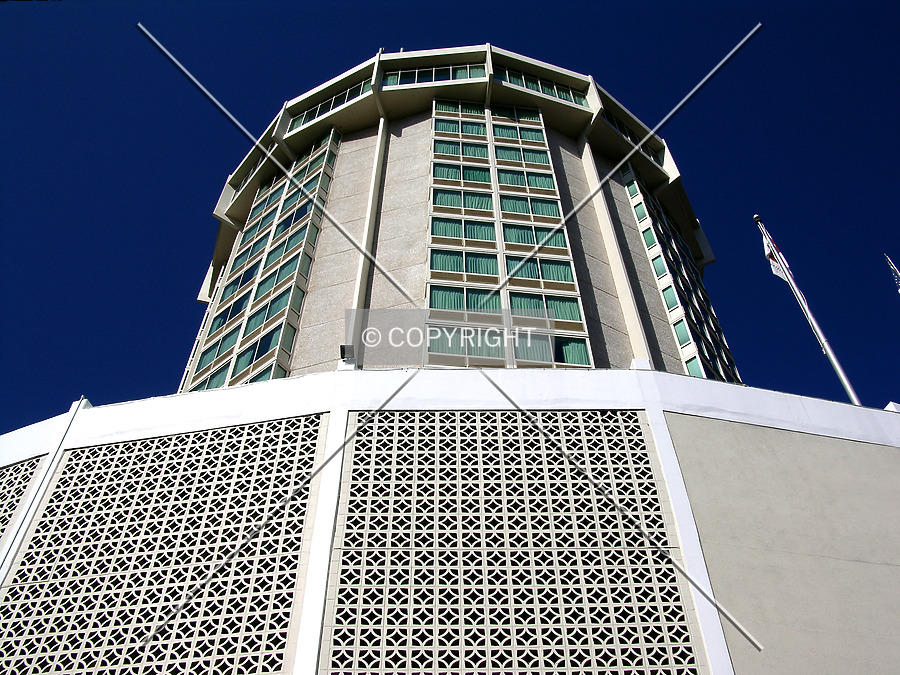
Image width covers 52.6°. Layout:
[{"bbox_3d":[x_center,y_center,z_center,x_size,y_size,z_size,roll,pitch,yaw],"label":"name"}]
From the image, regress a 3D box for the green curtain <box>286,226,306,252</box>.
[{"bbox_3d":[-7.110,-4.444,42.282,1.179,1.589,0.120,-33,-60,22],"label":"green curtain"}]

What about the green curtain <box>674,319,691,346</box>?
[{"bbox_3d":[10.037,-0.190,39.159,0.512,1.594,0.120,-32,-60,22],"label":"green curtain"}]

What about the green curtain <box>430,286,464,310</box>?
[{"bbox_3d":[-0.081,-1.483,34.616,1.285,1.485,0.100,5,-54,-4],"label":"green curtain"}]

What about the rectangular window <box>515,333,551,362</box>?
[{"bbox_3d":[2.969,0.415,32.719,1.283,1.485,0.120,5,-54,-4],"label":"rectangular window"}]

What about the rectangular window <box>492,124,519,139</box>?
[{"bbox_3d":[2.966,-10.845,47.919,1.361,1.594,0.120,5,-53,-4],"label":"rectangular window"}]

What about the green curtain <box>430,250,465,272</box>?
[{"bbox_3d":[-0.090,-3.104,36.971,1.361,1.594,0.120,5,-53,-4],"label":"green curtain"}]

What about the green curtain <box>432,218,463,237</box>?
[{"bbox_3d":[-0.104,-4.577,38.878,1.219,1.589,0.120,5,-54,-4],"label":"green curtain"}]

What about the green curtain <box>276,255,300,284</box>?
[{"bbox_3d":[-7.105,-2.857,40.135,1.179,1.589,0.120,-33,-60,22],"label":"green curtain"}]

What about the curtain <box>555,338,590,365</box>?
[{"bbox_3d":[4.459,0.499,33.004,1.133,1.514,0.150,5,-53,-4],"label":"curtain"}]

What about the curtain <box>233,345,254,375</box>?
[{"bbox_3d":[-8.154,0.998,36.342,1.214,1.589,0.120,-33,-60,22],"label":"curtain"}]

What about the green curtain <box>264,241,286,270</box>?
[{"bbox_3d":[-8.130,-3.825,42.798,1.283,1.485,0.120,-33,-60,22],"label":"green curtain"}]

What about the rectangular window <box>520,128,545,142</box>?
[{"bbox_3d":[4.340,-10.715,48.043,1.321,1.514,0.150,5,-53,-4],"label":"rectangular window"}]

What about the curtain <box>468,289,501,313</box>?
[{"bbox_3d":[1.315,-1.370,34.703,1.299,1.485,0.100,5,-54,-4],"label":"curtain"}]

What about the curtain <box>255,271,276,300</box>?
[{"bbox_3d":[-8.209,-2.287,40.932,1.321,1.514,0.150,-34,-60,22],"label":"curtain"}]

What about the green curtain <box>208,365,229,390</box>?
[{"bbox_3d":[-9.425,1.815,36.944,1.294,1.589,0.120,-33,-60,22],"label":"green curtain"}]

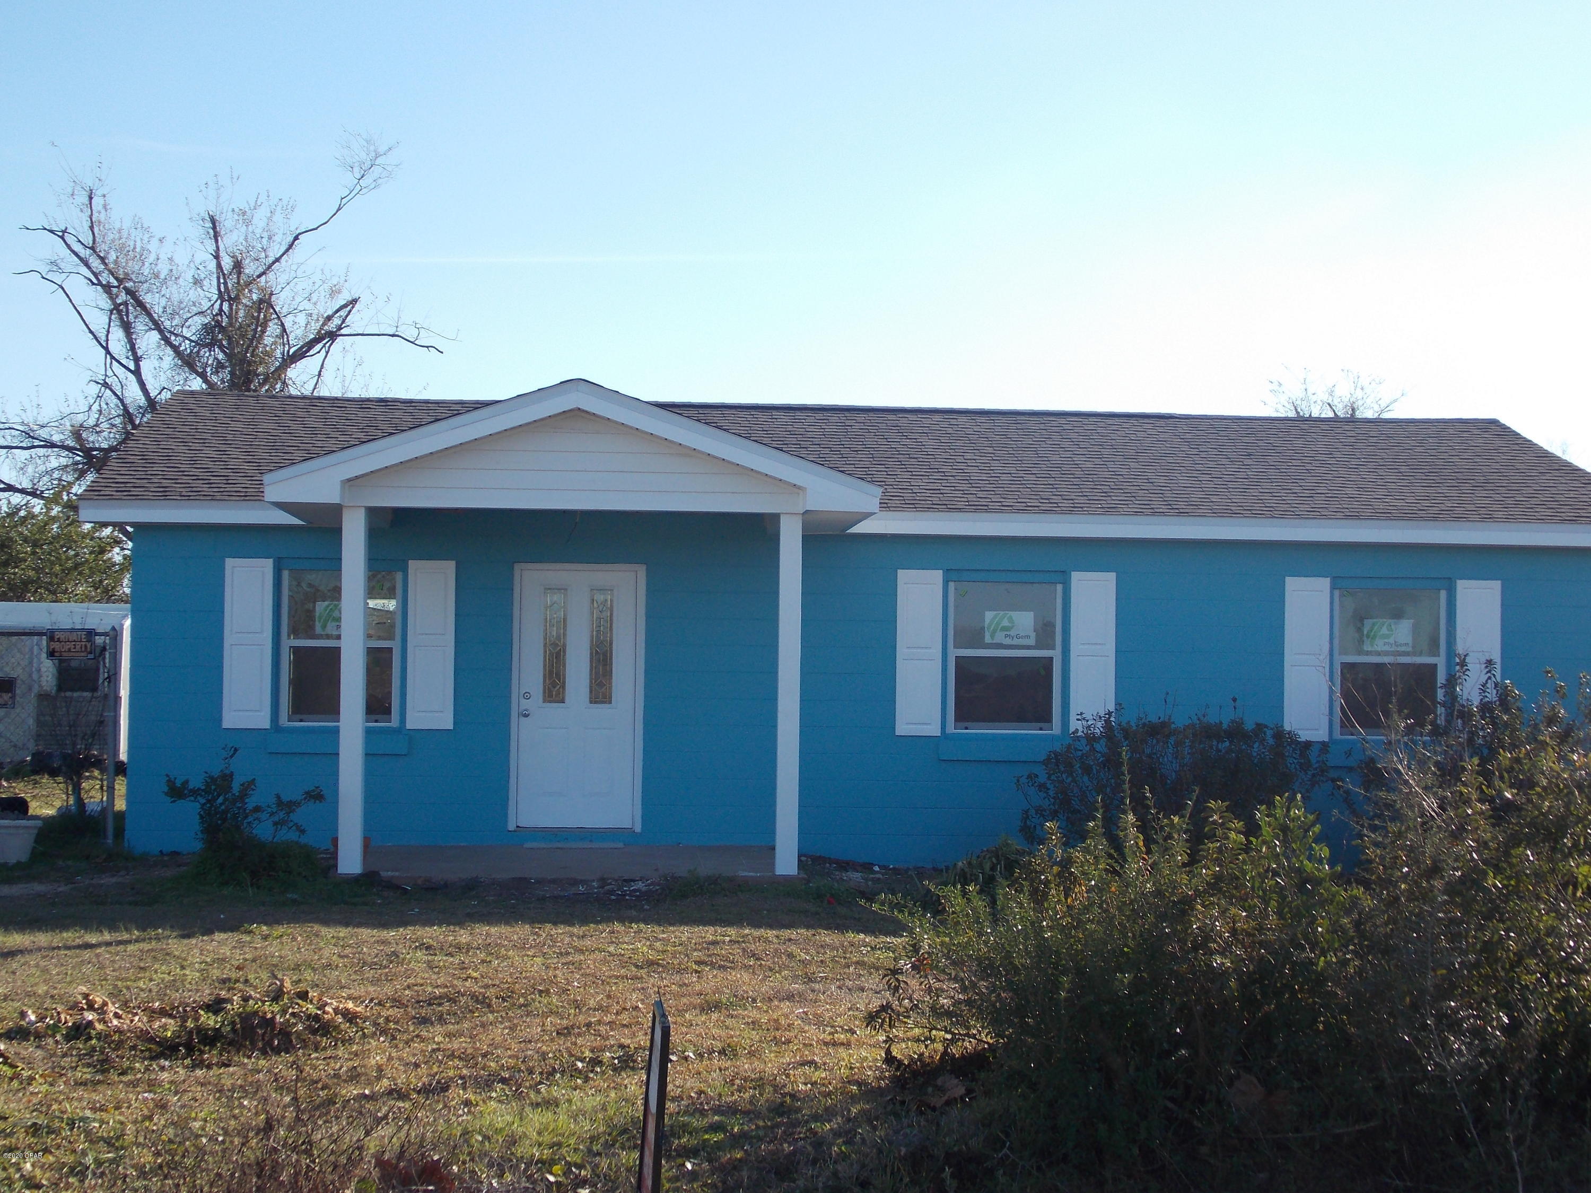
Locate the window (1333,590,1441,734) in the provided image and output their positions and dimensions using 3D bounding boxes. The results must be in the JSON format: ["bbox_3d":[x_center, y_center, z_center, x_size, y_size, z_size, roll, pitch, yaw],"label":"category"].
[{"bbox_3d":[4.738,0.541,19.111,0.908,1.189,0.100,1,-2,-5],"label":"window"}]

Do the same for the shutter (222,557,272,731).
[{"bbox_3d":[-4.189,0.364,18.312,0.361,1.296,0.035,1,-2,-5],"label":"shutter"}]

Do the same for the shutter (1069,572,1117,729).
[{"bbox_3d":[2.345,0.464,18.830,0.357,1.297,0.035,1,-2,-5],"label":"shutter"}]

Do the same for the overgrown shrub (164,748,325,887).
[{"bbox_3d":[-3.868,1.526,16.803,1.068,0.909,0.900,1,-2,-5],"label":"overgrown shrub"}]

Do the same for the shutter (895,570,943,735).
[{"bbox_3d":[0.970,0.446,18.721,0.351,1.295,0.035,1,-2,-5],"label":"shutter"}]

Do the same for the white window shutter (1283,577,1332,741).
[{"bbox_3d":[4.060,0.500,18.965,0.362,1.299,0.035,1,-2,-5],"label":"white window shutter"}]

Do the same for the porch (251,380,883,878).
[{"bbox_3d":[-1.585,0.278,17.283,4.170,3.380,2.655,1,-2,-5],"label":"porch"}]

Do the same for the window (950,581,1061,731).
[{"bbox_3d":[1.646,0.484,18.866,0.899,1.182,0.100,1,-2,-5],"label":"window"}]

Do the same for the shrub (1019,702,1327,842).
[{"bbox_3d":[2.861,1.458,17.995,2.291,1.276,1.150,1,-2,-5],"label":"shrub"}]

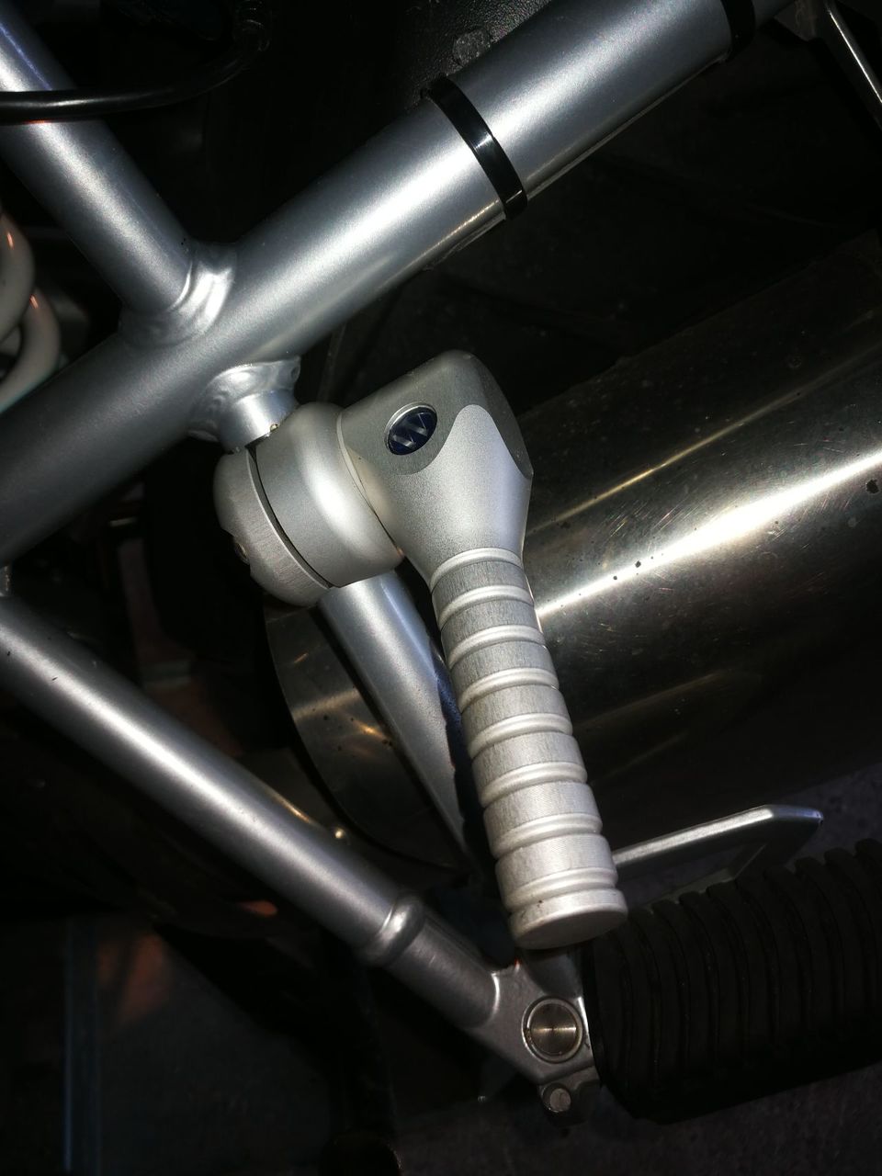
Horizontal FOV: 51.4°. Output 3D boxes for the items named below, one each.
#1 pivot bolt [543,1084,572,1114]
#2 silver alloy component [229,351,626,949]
[{"bbox_3d":[0.037,0.159,0.288,0.009,0.009,0.009,5,62,-9],"label":"pivot bolt"},{"bbox_3d":[-0.007,0.016,0.227,0.083,0.043,0.146,-22,59,14],"label":"silver alloy component"}]

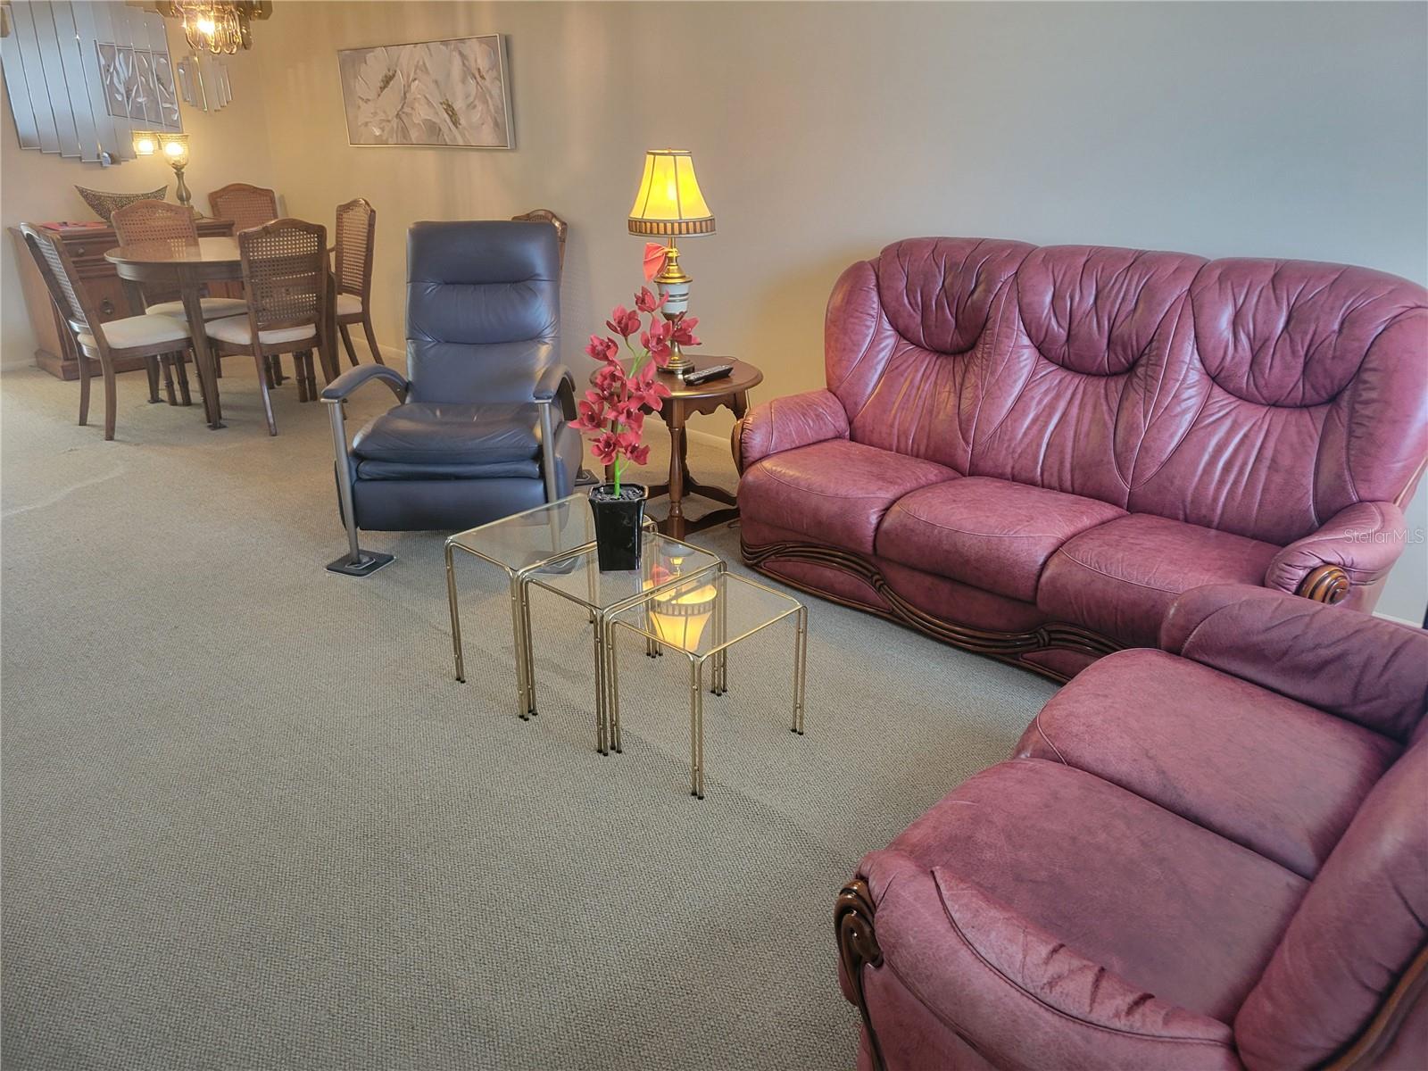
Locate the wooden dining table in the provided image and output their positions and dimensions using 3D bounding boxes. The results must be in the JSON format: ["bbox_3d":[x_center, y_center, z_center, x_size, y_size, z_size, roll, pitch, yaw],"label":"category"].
[{"bbox_3d":[-2.437,-1.071,5.503,1.100,0.776,1.100,20,28,41],"label":"wooden dining table"}]

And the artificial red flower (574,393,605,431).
[{"bbox_3d":[-0.285,-0.283,2.460,0.085,0.090,0.060,0,21,0],"label":"artificial red flower"}]

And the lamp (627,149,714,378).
[{"bbox_3d":[-0.135,-0.956,3.785,0.320,0.763,0.320,0,21,0],"label":"lamp"}]

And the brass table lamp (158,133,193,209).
[{"bbox_3d":[-3.266,-2.197,6.590,0.190,0.497,0.190,20,28,41],"label":"brass table lamp"}]

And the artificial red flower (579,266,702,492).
[{"bbox_3d":[-0.176,-0.313,2.480,0.310,0.528,0.220,0,21,0],"label":"artificial red flower"}]

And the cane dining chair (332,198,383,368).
[{"bbox_3d":[-2.142,-1.326,5.891,0.490,0.975,0.580,20,28,41],"label":"cane dining chair"}]

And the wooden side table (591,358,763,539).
[{"bbox_3d":[-0.126,-0.331,3.957,0.620,0.527,0.620,0,21,0],"label":"wooden side table"}]

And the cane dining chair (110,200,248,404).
[{"bbox_3d":[-2.788,-1.257,5.705,0.580,0.975,0.490,20,28,41],"label":"cane dining chair"}]

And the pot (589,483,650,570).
[{"bbox_3d":[-0.232,-0.014,2.596,0.145,0.185,0.145,0,21,0],"label":"pot"}]

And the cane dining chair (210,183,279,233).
[{"bbox_3d":[-2.916,-1.748,6.978,0.580,0.975,0.490,20,28,41],"label":"cane dining chair"}]

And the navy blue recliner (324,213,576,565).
[{"bbox_3d":[-0.862,-0.550,3.832,0.780,1.020,1.060,0,21,-1],"label":"navy blue recliner"}]

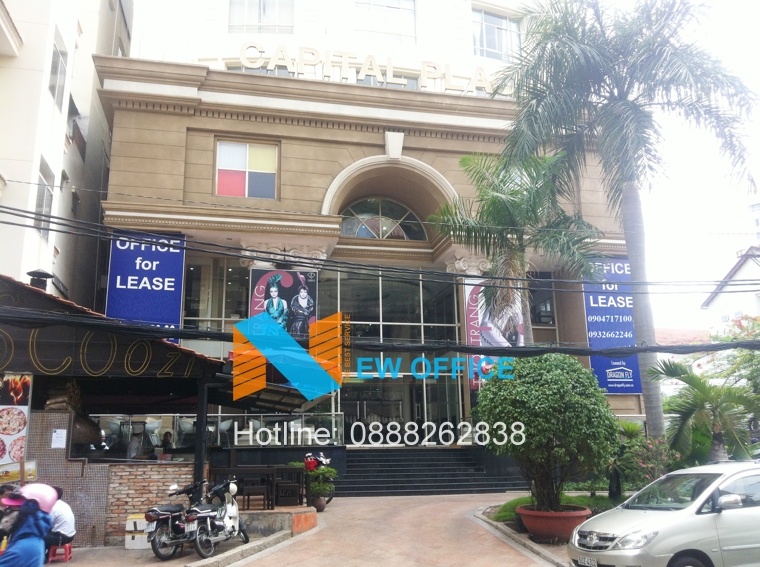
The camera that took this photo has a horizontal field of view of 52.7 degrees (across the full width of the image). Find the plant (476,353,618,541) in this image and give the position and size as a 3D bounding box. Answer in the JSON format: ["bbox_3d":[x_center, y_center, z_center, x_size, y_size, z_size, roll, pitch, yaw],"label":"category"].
[{"bbox_3d":[2.629,2.622,12.338,2.271,2.879,2.202,-1,-14,0],"label":"plant"}]

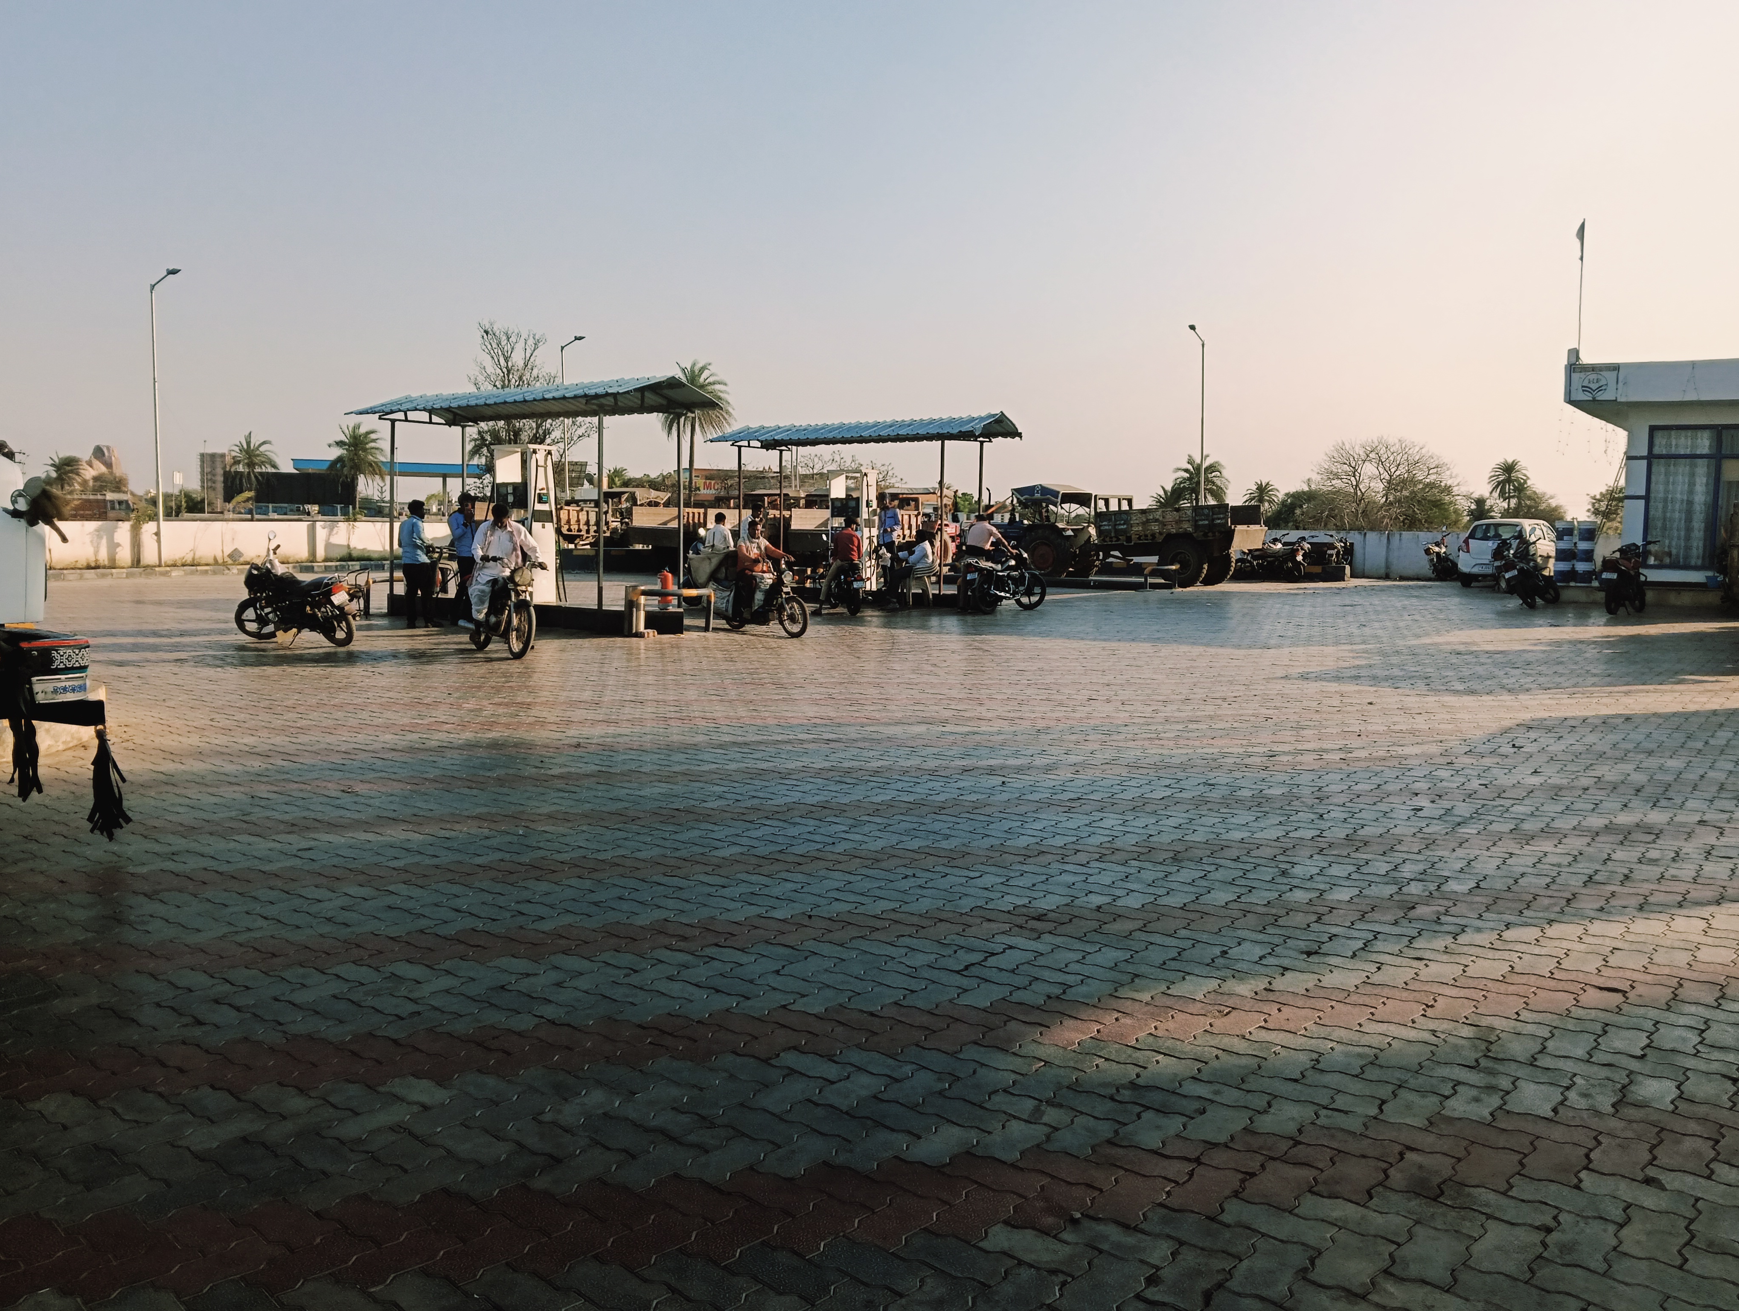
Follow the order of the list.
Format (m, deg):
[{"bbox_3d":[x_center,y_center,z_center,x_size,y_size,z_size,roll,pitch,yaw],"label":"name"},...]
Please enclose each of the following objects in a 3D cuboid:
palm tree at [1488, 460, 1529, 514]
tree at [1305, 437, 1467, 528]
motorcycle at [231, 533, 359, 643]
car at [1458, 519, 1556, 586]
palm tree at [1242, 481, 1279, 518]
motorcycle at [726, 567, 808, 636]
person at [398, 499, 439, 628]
[{"bbox_3d":[47.005,-11.252,100.000,3.200,6.500,3.200,0,5,0],"label":"palm tree"},{"bbox_3d":[30.107,-9.519,79.430,9.200,6.391,8.740,0,6,0],"label":"tree"},{"bbox_3d":[-6.735,-0.726,15.960,1.950,1.200,0.750,3,6,24],"label":"motorcycle"},{"bbox_3d":[14.362,-2.265,30.200,1.500,1.470,3.430,5,7,41],"label":"car"},{"bbox_3d":[38.654,-14.483,134.203,3.645,5.487,3.645,0,6,0],"label":"palm tree"},{"bbox_3d":[-1.330,-0.773,17.360,0.720,1.050,1.850,-5,7,-40],"label":"motorcycle"},{"bbox_3d":[-5.937,-1.207,17.909,0.420,1.667,0.520,-4,7,-37],"label":"person"}]

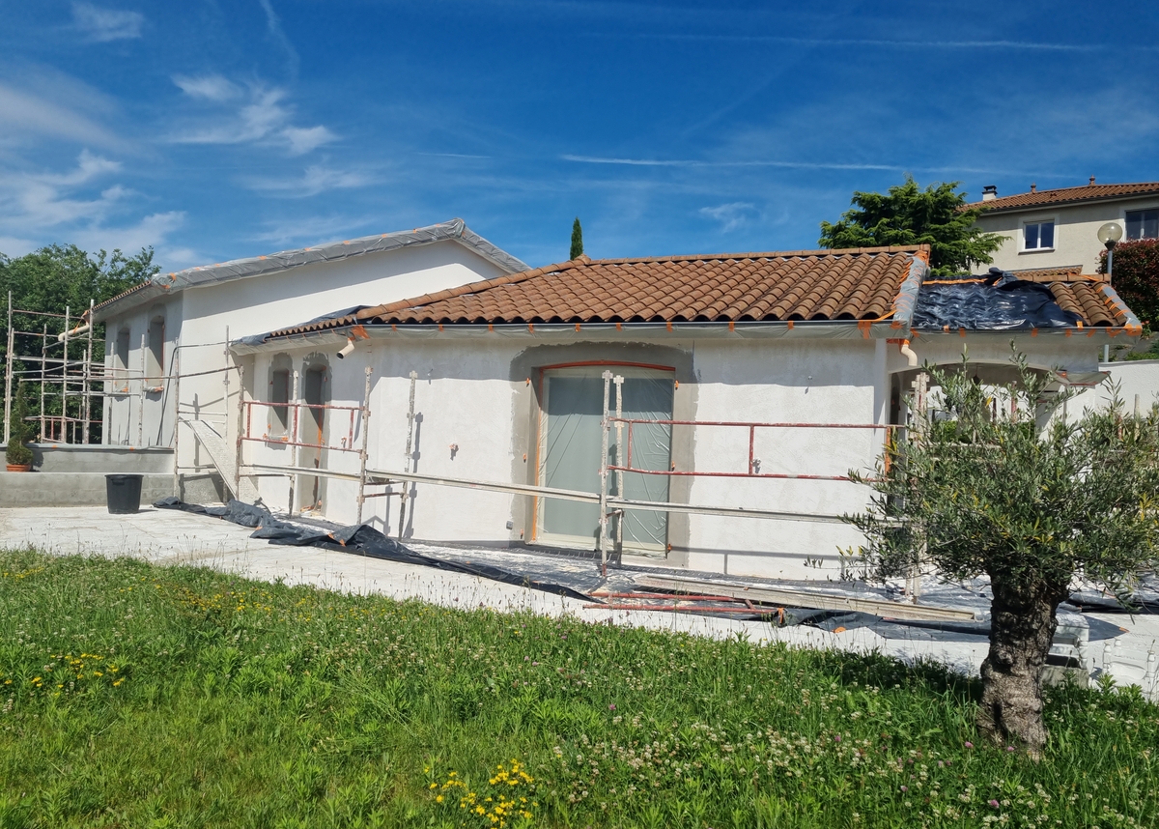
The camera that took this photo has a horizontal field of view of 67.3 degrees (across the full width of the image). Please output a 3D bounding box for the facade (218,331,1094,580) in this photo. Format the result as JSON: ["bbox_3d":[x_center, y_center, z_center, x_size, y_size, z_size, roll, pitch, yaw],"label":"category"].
[{"bbox_3d":[-0.411,0.347,11.665,12.400,2.660,2.400,2,-1,22],"label":"facade"}]

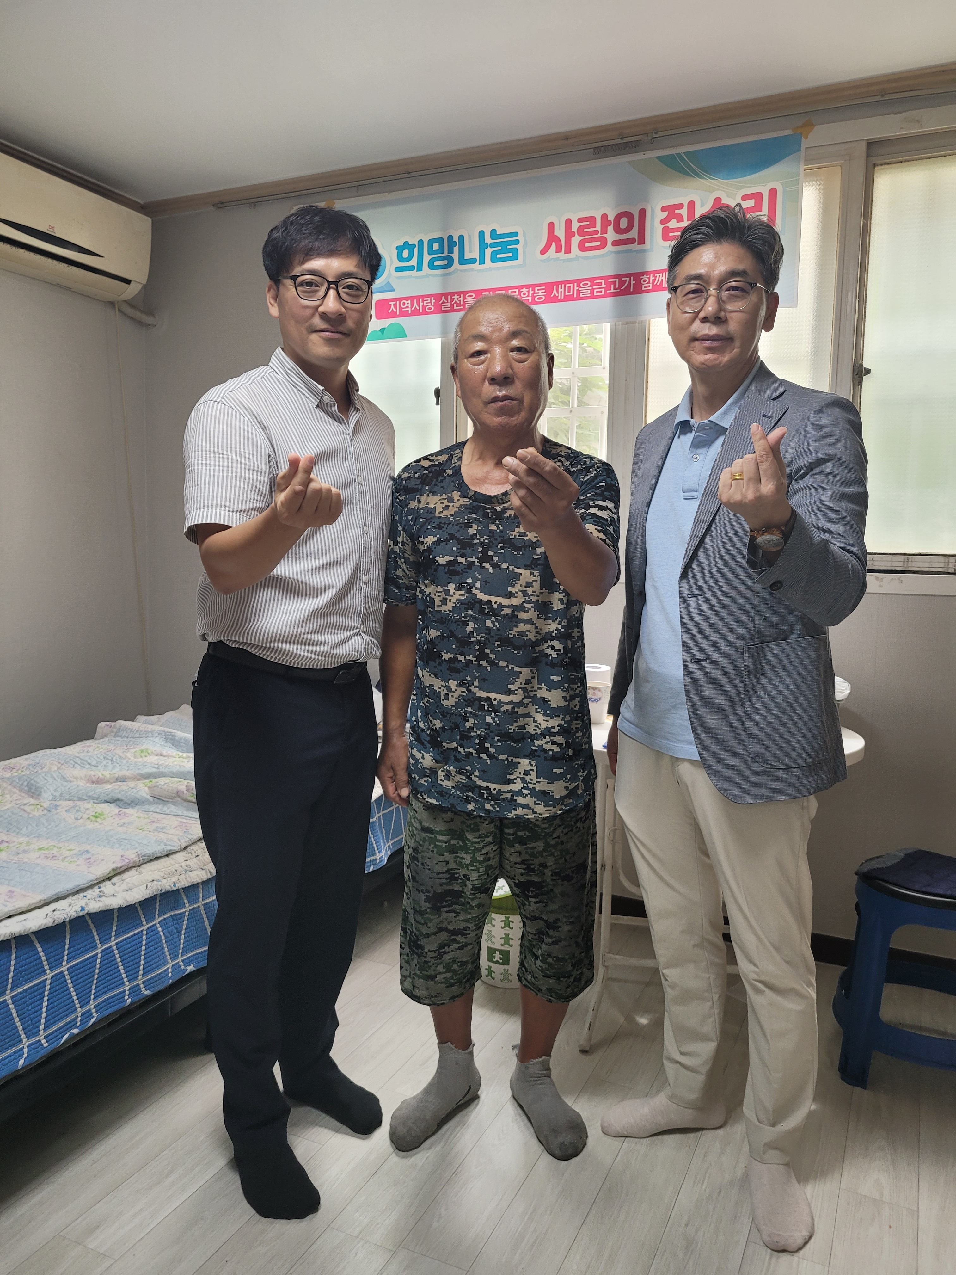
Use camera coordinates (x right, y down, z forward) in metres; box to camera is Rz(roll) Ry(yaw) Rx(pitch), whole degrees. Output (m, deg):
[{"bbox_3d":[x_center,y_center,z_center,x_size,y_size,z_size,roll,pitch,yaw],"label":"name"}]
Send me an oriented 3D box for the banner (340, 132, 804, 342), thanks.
[{"bbox_3d":[0.181,-1.128,2.804,1.454,0.437,0.020,4,7,25],"label":"banner"}]

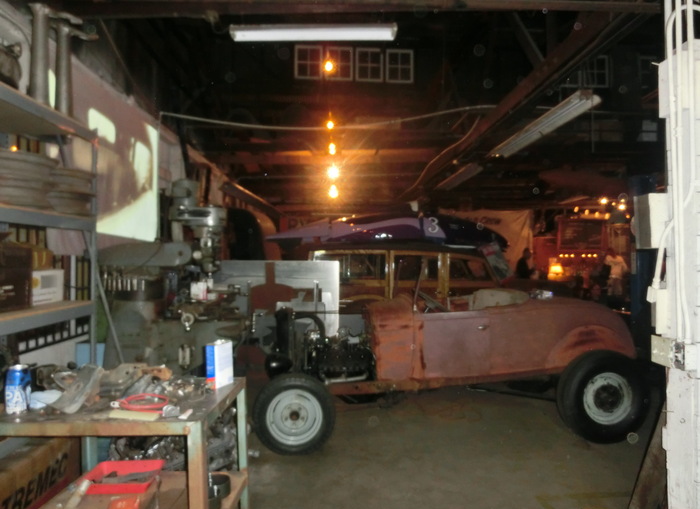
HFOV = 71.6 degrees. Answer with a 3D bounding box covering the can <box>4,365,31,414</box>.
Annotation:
[{"bbox_3d":[-1.012,0.409,1.480,0.066,0.122,0.066,0,-1,-30],"label":"can"}]

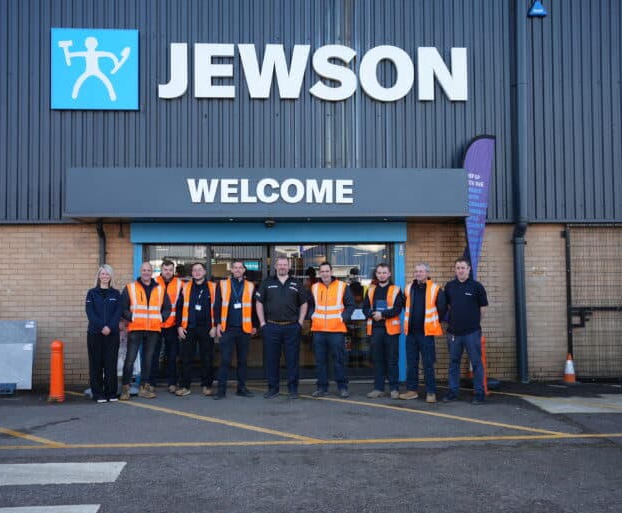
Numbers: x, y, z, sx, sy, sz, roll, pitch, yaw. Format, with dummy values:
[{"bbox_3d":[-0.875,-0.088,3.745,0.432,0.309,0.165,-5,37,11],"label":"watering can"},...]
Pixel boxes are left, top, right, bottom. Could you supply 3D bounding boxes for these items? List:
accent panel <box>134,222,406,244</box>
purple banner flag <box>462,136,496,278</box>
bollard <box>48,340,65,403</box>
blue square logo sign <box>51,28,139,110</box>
[{"bbox_3d":[-0.586,-0.333,10.745,3.940,0.300,0.120,0,-2,-4],"label":"accent panel"},{"bbox_3d":[2.390,0.049,10.620,0.500,3.530,0.120,0,-2,-1],"label":"purple banner flag"},{"bbox_3d":[-3.185,1.432,9.373,0.180,0.770,0.180,0,-2,-4],"label":"bollard"},{"bbox_3d":[-3.046,-2.639,10.594,1.210,1.150,0.100,0,-2,-4],"label":"blue square logo sign"}]

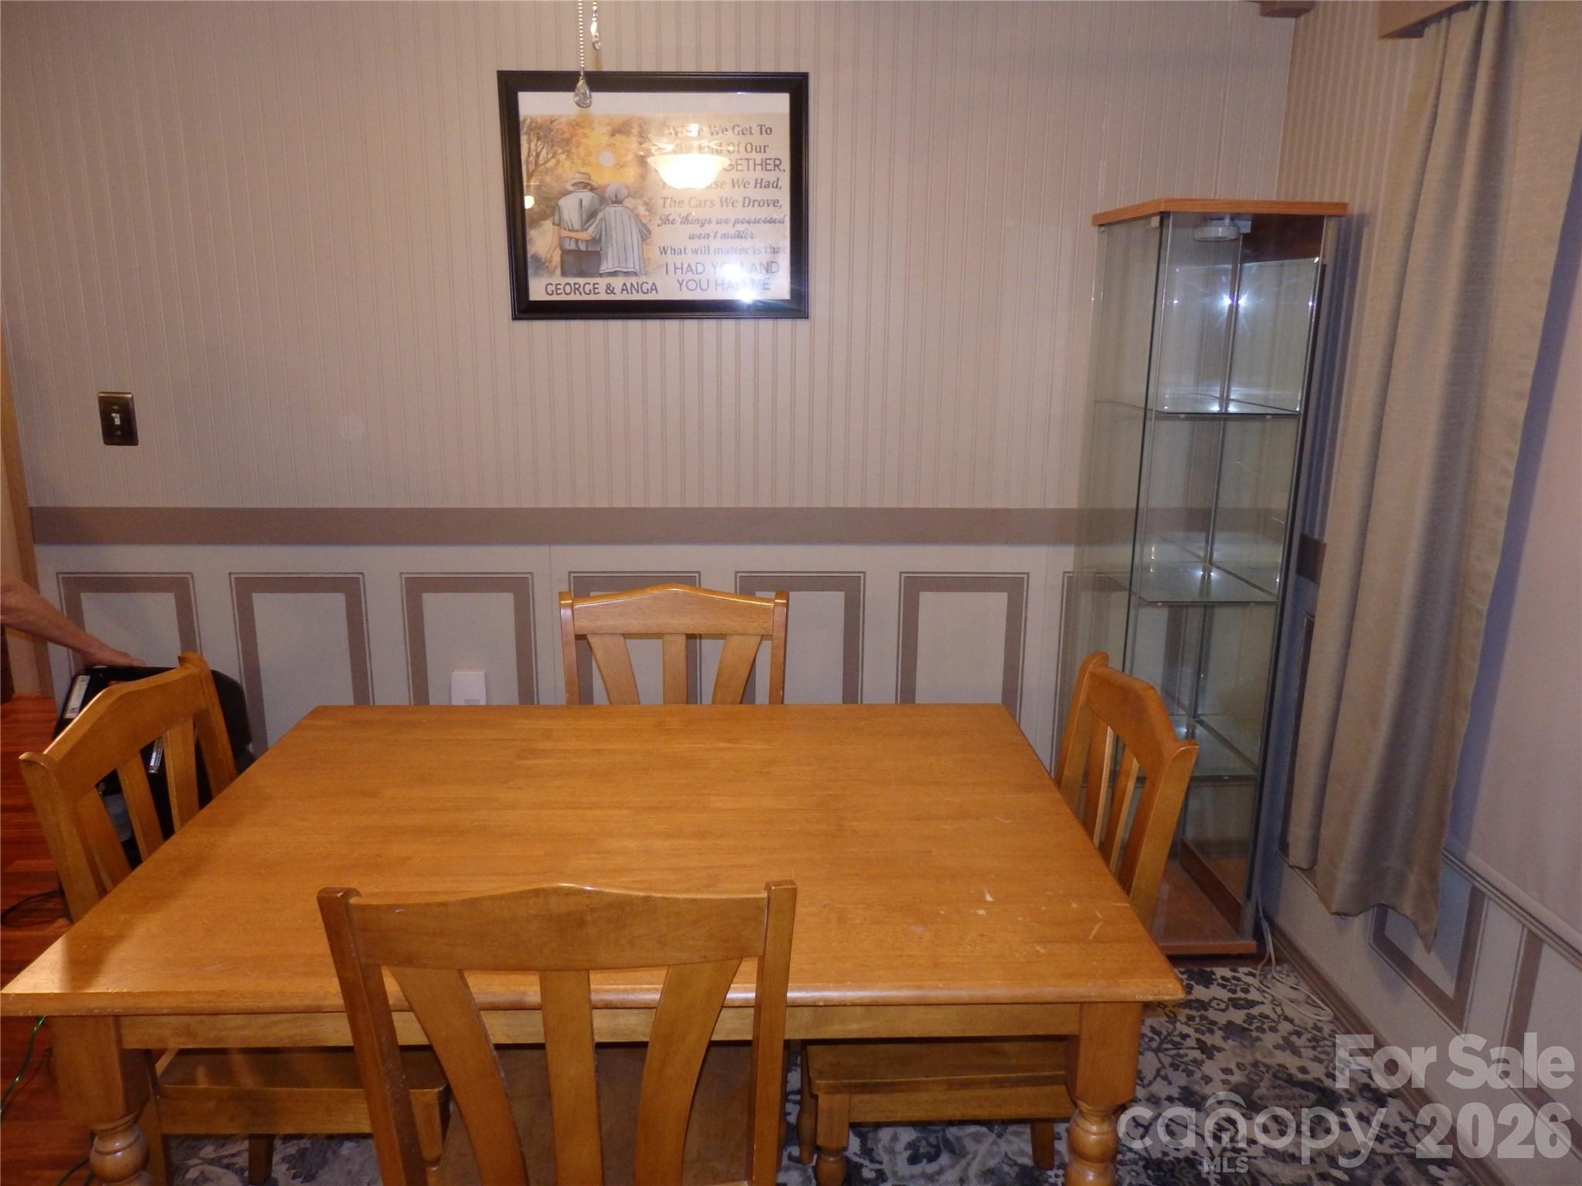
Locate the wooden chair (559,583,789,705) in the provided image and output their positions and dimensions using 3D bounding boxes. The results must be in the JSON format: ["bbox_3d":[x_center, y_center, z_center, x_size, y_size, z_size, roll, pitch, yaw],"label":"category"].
[{"bbox_3d":[-0.217,0.477,2.087,0.447,0.908,0.495,0,13,-2],"label":"wooden chair"}]

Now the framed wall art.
[{"bbox_3d":[-0.301,-0.894,2.593,0.683,0.533,0.025,-1,13,-2],"label":"framed wall art"}]

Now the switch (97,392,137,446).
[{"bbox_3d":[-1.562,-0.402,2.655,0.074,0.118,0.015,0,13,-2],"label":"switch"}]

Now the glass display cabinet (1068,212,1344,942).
[{"bbox_3d":[0.867,-0.008,2.584,0.366,1.634,0.428,0,13,-3],"label":"glass display cabinet"}]

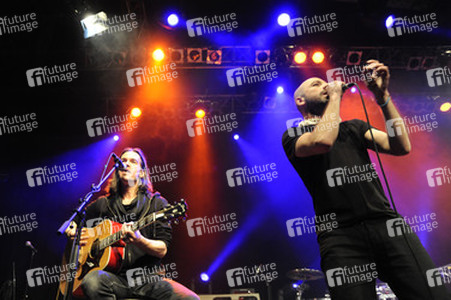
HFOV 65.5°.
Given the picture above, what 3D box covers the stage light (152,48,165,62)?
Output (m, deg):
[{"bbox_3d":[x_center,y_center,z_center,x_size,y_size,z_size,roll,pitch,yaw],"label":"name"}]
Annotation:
[{"bbox_3d":[-1.188,-1.754,6.417,0.260,0.260,0.360,0,22,-1],"label":"stage light"}]

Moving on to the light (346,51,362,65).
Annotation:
[{"bbox_3d":[2.375,-1.766,6.610,0.260,0.260,0.360,0,27,-1],"label":"light"}]

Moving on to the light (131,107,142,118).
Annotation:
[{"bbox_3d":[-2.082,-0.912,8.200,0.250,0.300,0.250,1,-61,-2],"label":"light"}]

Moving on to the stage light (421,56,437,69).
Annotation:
[{"bbox_3d":[3.716,-1.589,6.400,0.250,0.300,0.250,-2,-62,6],"label":"stage light"}]

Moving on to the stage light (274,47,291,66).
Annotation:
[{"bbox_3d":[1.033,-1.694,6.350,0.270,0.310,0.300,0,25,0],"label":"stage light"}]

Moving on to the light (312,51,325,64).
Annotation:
[{"bbox_3d":[1.669,-1.732,6.464,0.260,0.260,0.360,0,24,-1],"label":"light"}]

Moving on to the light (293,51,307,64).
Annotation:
[{"bbox_3d":[1.349,-1.721,6.464,0.260,0.260,0.360,1,24,-2],"label":"light"}]

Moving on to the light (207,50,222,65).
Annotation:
[{"bbox_3d":[-0.201,-1.716,6.360,0.260,0.260,0.360,1,27,-3],"label":"light"}]

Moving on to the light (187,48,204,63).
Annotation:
[{"bbox_3d":[-0.546,-1.737,6.366,0.260,0.260,0.360,1,23,-2],"label":"light"}]

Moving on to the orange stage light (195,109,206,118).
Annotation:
[{"bbox_3d":[-0.585,-0.866,8.200,0.250,0.300,0.250,2,-58,-6],"label":"orange stage light"}]

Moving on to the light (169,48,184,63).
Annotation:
[{"bbox_3d":[-0.877,-1.748,6.469,0.260,0.260,0.360,1,20,-2],"label":"light"}]

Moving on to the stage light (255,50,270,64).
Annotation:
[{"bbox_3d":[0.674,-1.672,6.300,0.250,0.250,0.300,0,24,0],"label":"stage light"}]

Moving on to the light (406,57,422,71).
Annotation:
[{"bbox_3d":[3.695,-1.755,7.016,0.260,0.260,0.360,1,23,-2],"label":"light"}]

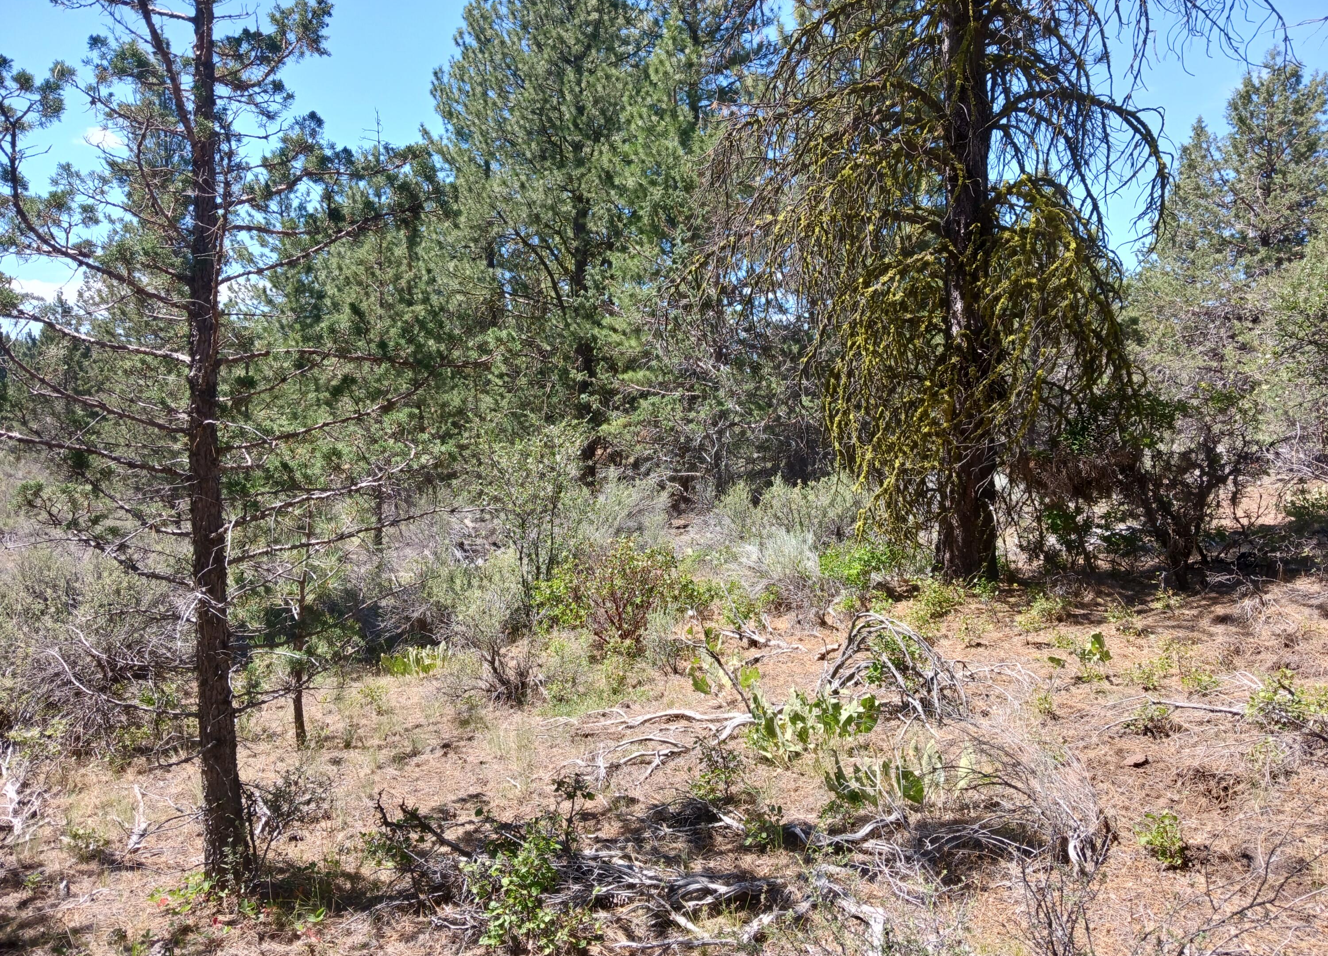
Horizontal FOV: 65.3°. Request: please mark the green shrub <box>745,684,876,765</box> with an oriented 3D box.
[{"bbox_3d":[0.686,1.136,4.874,0.617,0.328,0.462,0,3,0],"label":"green shrub"}]

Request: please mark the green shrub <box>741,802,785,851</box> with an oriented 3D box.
[{"bbox_3d":[0.357,1.273,3.806,0.157,0.166,0.141,0,3,0],"label":"green shrub"}]

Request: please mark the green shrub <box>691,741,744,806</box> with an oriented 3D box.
[{"bbox_3d":[0.212,1.211,4.269,0.210,0.241,0.189,0,3,0],"label":"green shrub"}]

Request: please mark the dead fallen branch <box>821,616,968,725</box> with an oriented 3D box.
[{"bbox_3d":[1.229,0.991,5.534,0.762,0.551,0.534,0,3,0],"label":"dead fallen branch"}]

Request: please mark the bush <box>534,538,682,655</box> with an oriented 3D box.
[{"bbox_3d":[-0.392,0.800,7.168,1.005,0.763,0.854,0,3,0],"label":"bush"}]

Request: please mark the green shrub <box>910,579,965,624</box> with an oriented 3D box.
[{"bbox_3d":[2.121,0.962,8.082,0.410,0.347,0.369,0,3,0],"label":"green shrub"}]

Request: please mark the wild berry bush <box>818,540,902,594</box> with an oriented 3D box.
[{"bbox_3d":[1.846,0.819,9.731,0.795,0.461,0.636,0,3,0],"label":"wild berry bush"}]

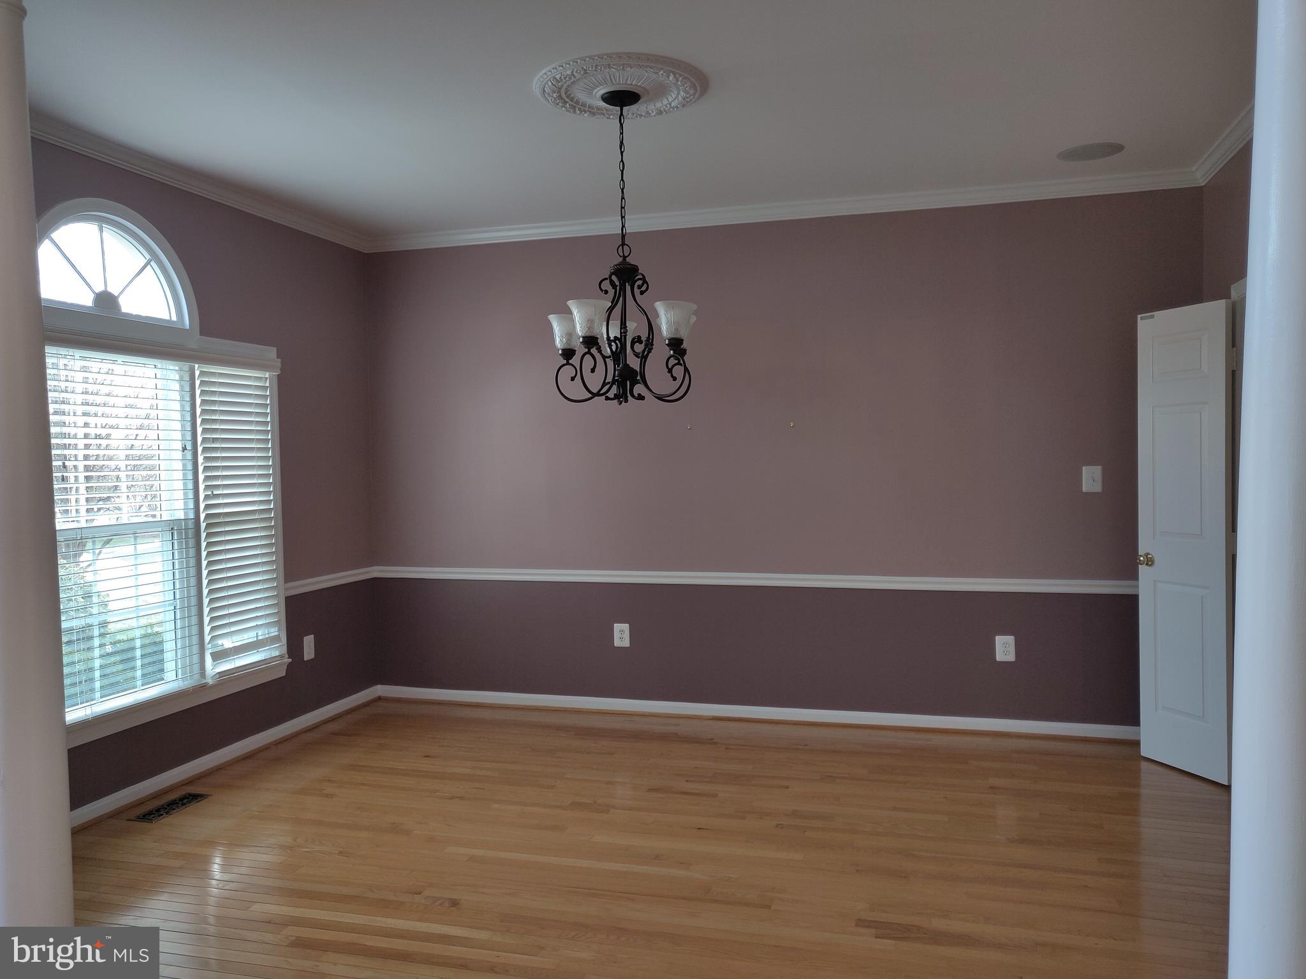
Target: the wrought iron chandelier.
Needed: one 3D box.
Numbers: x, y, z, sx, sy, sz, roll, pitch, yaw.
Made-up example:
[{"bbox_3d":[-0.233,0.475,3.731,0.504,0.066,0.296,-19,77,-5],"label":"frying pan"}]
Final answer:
[{"bbox_3d":[-0.100,-0.847,3.336,0.550,1.089,0.550,-1,2,0],"label":"wrought iron chandelier"}]

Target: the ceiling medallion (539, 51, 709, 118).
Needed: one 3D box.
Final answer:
[{"bbox_3d":[-0.110,-1.391,3.318,0.601,0.040,0.601,-1,2,0],"label":"ceiling medallion"}]

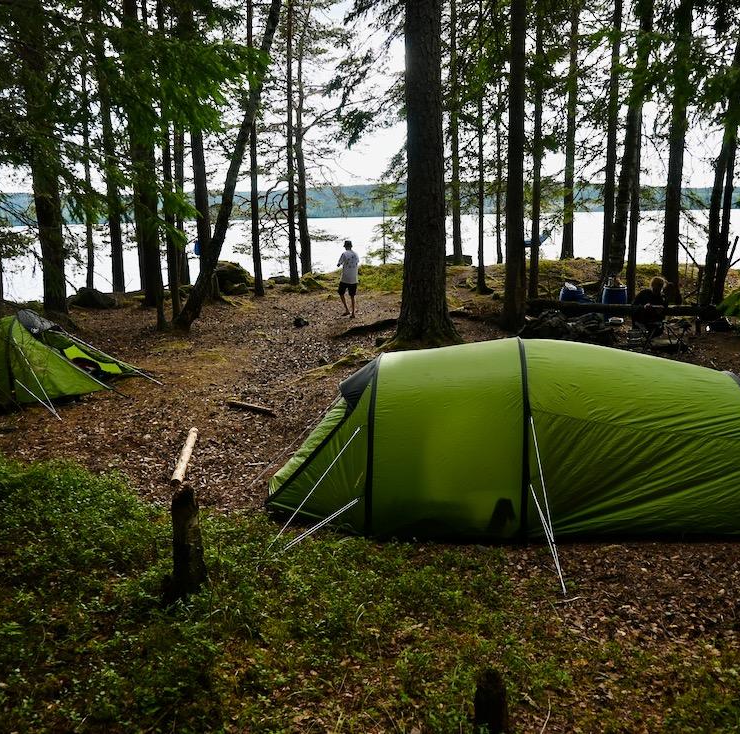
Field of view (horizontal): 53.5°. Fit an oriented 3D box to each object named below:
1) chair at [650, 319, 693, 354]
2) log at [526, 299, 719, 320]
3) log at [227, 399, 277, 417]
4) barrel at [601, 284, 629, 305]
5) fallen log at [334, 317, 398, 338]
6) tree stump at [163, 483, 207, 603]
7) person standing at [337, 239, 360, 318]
[{"bbox_3d":[4.597,-0.490,11.205,0.550,0.550,0.500,-1,12,0],"label":"chair"},{"bbox_3d":[3.934,-0.897,11.583,2.926,0.200,0.200,1,12,11],"label":"log"},{"bbox_3d":[-1.414,0.481,8.718,0.886,0.070,0.080,9,16,42],"label":"log"},{"bbox_3d":[4.042,-1.006,12.100,0.410,0.620,0.410,-1,12,0],"label":"barrel"},{"bbox_3d":[-0.048,-0.814,14.827,0.200,0.160,2.079,8,15,37],"label":"fallen log"},{"bbox_3d":[-1.058,0.997,4.160,0.200,0.640,0.200,-1,12,0],"label":"tree stump"},{"bbox_3d":[-0.488,-1.978,16.623,0.500,1.740,0.360,-3,12,-10],"label":"person standing"}]

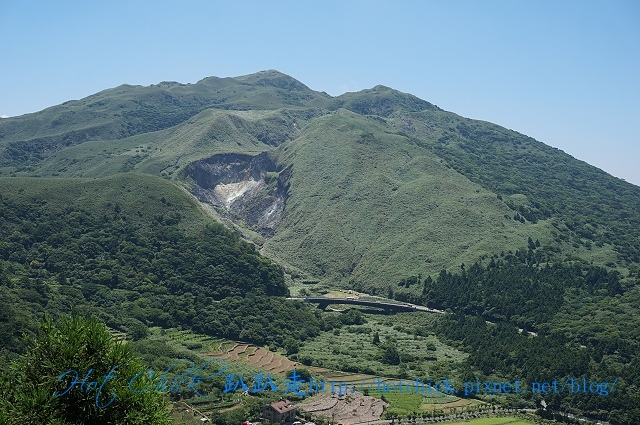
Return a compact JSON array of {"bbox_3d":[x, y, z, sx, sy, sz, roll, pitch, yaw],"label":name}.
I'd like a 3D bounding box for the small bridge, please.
[{"bbox_3d":[23.700,74.800,640.000,107.000,10.500,10.000,0,1,20],"label":"small bridge"}]

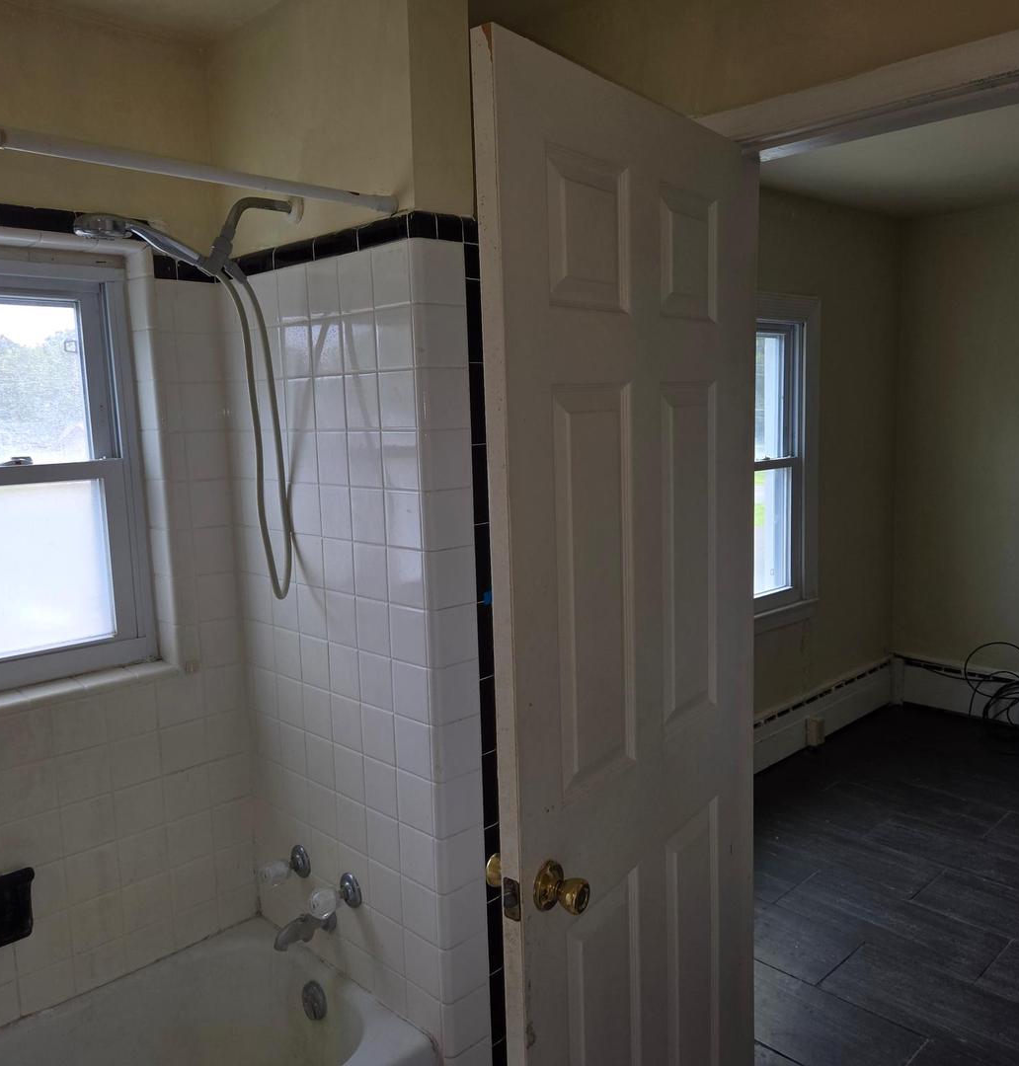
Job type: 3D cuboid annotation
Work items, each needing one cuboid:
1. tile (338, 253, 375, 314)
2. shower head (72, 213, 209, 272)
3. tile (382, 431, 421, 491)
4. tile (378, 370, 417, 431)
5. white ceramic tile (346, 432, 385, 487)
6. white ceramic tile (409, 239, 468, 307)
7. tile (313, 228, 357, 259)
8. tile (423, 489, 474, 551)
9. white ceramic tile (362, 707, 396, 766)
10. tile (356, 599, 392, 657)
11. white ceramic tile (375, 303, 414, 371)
[{"bbox_3d":[-0.280,-0.462,1.750,0.009,0.107,0.107,-9,10,-43],"label":"tile"},{"bbox_3d":[-0.642,-0.516,1.668,0.240,0.078,0.095,-9,10,-43],"label":"shower head"},{"bbox_3d":[-0.196,-0.134,1.715,0.009,0.108,0.108,-9,10,-43],"label":"tile"},{"bbox_3d":[-0.203,-0.245,1.730,0.009,0.108,0.108,-9,10,-43],"label":"tile"},{"bbox_3d":[-0.276,-0.143,1.823,0.009,0.108,0.108,-9,10,-43],"label":"white ceramic tile"},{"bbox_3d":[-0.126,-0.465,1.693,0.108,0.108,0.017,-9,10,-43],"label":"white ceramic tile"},{"bbox_3d":[-0.329,-0.553,1.817,0.011,0.046,0.149,-9,10,-43],"label":"tile"},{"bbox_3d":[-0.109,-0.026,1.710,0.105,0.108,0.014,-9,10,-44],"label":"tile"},{"bbox_3d":[-0.255,0.398,1.862,0.009,0.107,0.107,-9,10,-43],"label":"white ceramic tile"},{"bbox_3d":[-0.264,0.185,1.860,0.010,0.108,0.108,-9,10,-43],"label":"tile"},{"bbox_3d":[-0.205,-0.354,1.718,0.009,0.109,0.109,-9,10,-43],"label":"white ceramic tile"}]

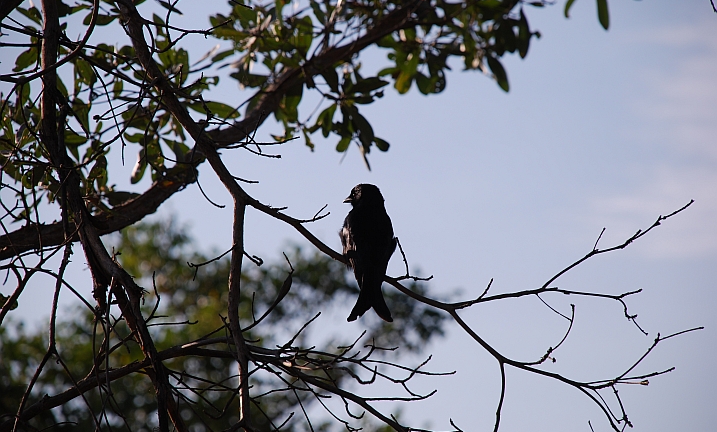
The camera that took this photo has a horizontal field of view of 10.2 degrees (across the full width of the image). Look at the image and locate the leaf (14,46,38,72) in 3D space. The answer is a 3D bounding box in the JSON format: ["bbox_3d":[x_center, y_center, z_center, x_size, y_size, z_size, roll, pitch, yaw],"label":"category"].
[{"bbox_3d":[-0.573,-0.270,6.950,0.026,0.061,0.018,43,0,0],"label":"leaf"}]

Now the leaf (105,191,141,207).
[{"bbox_3d":[-0.416,-0.034,7.100,0.067,0.025,0.018,0,0,0],"label":"leaf"}]

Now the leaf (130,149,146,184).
[{"bbox_3d":[-0.386,-0.087,7.100,0.019,0.067,0.018,18,0,0],"label":"leaf"}]

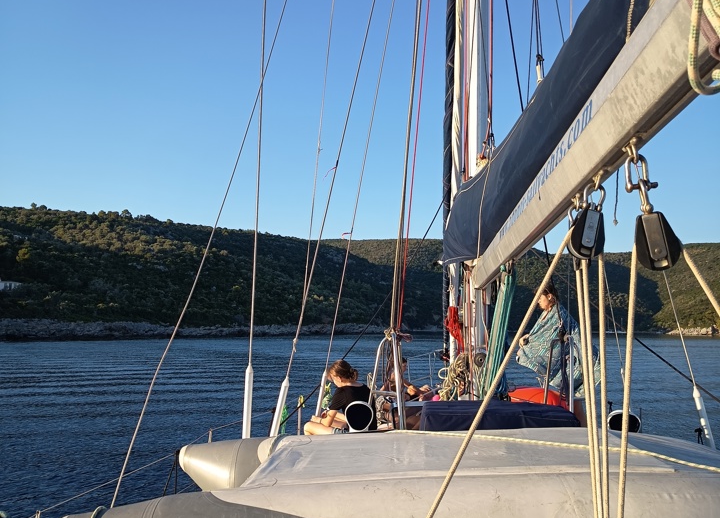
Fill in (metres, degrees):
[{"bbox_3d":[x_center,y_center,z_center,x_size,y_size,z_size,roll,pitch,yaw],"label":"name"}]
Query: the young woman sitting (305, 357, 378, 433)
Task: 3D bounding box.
[{"bbox_3d":[-0.140,1.150,5.400,0.600,0.690,0.600,-4,-7,36],"label":"young woman sitting"}]

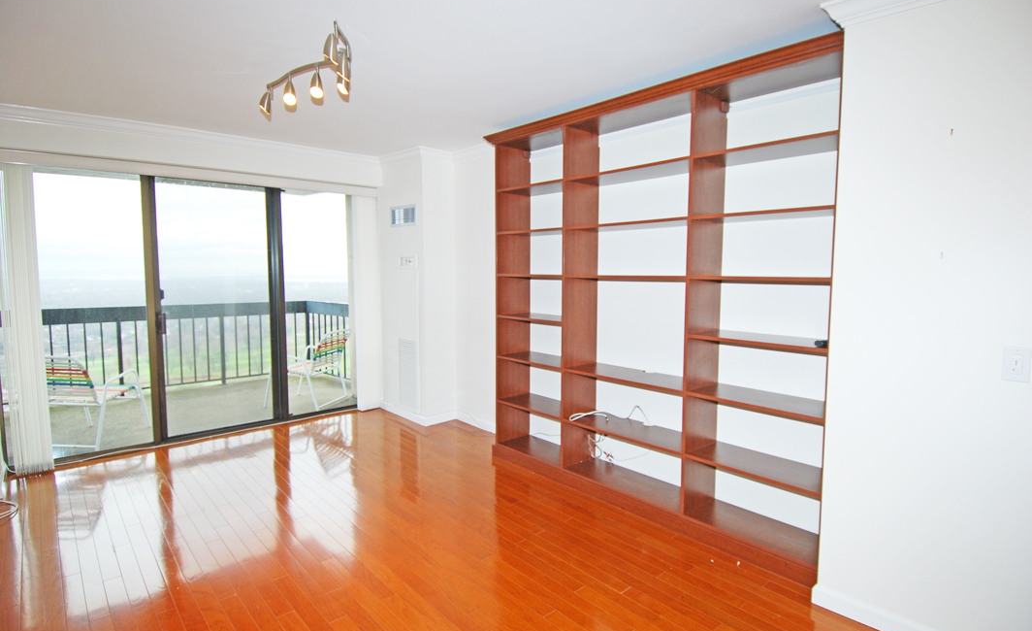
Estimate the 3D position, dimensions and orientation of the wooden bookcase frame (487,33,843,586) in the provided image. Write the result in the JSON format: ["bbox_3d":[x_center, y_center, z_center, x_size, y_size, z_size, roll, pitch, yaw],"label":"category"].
[{"bbox_3d":[0.708,-0.043,3.235,0.384,2.451,2.354,-5,7,-42],"label":"wooden bookcase frame"}]

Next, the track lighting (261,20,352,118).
[{"bbox_3d":[-0.965,-1.175,2.507,0.270,0.205,1.020,-5,7,-42],"label":"track lighting"}]

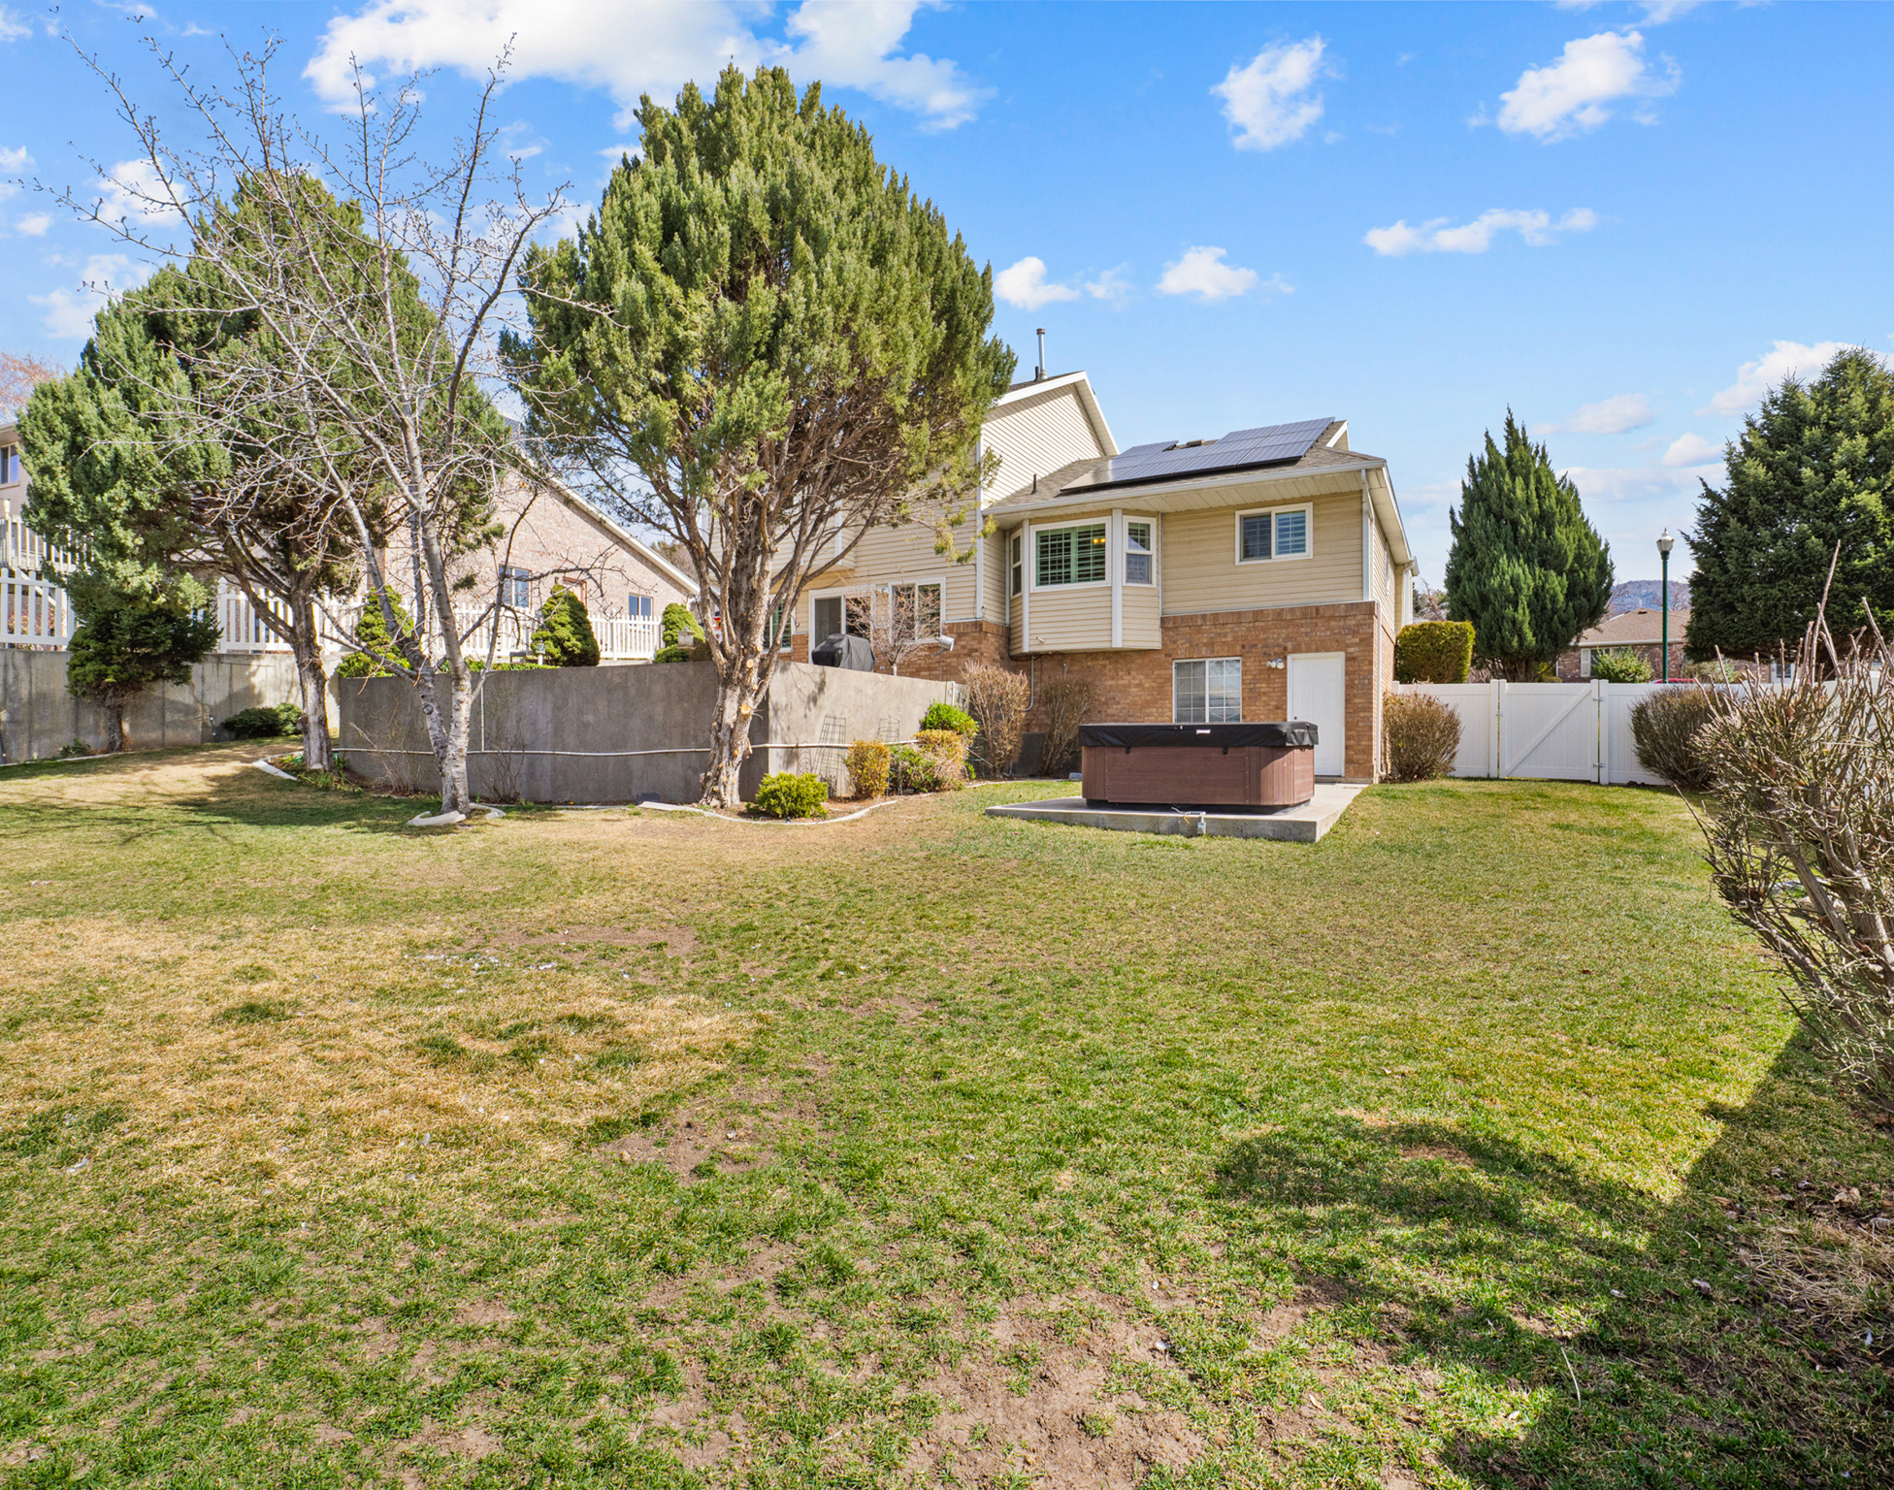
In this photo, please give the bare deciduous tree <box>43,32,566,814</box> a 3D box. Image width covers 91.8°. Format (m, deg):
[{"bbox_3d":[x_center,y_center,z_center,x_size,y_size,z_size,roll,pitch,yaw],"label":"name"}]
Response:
[{"bbox_3d":[-7.900,-4.050,12.000,5.900,9.800,5.700,0,0,0],"label":"bare deciduous tree"}]

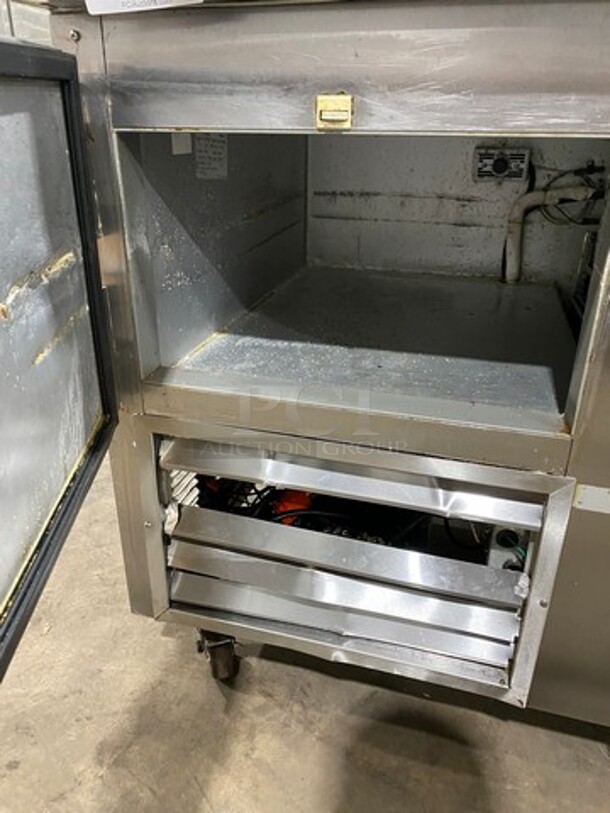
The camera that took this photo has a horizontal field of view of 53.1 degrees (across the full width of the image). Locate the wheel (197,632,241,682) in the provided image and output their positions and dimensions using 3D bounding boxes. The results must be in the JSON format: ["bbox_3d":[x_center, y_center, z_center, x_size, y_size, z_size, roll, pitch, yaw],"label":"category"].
[{"bbox_3d":[-0.139,0.376,0.971,0.056,0.112,0.095,-6,27,-13],"label":"wheel"}]

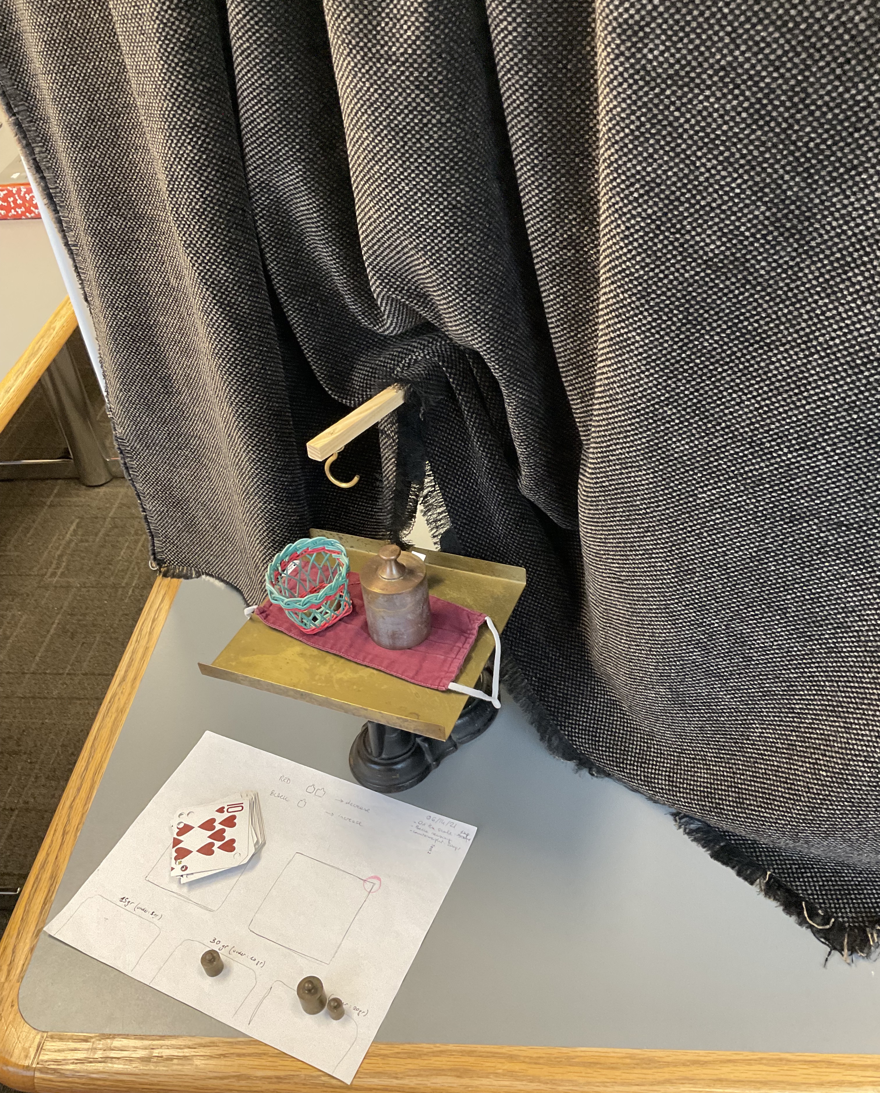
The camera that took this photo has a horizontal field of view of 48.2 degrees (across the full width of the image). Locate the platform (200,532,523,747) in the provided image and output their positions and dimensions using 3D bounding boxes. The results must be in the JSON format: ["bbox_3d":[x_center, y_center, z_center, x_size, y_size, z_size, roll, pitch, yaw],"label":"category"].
[{"bbox_3d":[-0.056,0.059,0.770,0.202,0.015,0.172,11,42,21],"label":"platform"}]

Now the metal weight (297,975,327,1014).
[{"bbox_3d":[-0.091,0.317,0.700,0.018,0.029,0.018,-4,39,3],"label":"metal weight"}]

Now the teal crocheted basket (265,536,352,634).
[{"bbox_3d":[-0.100,0.033,0.775,0.069,0.049,0.069,-4,39,3],"label":"teal crocheted basket"}]

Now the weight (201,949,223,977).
[{"bbox_3d":[-0.170,0.308,0.730,0.014,0.019,0.014,-4,39,3],"label":"weight"}]

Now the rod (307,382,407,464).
[{"bbox_3d":[-0.062,-0.099,0.772,0.013,0.012,0.106,24,48,32],"label":"rod"}]

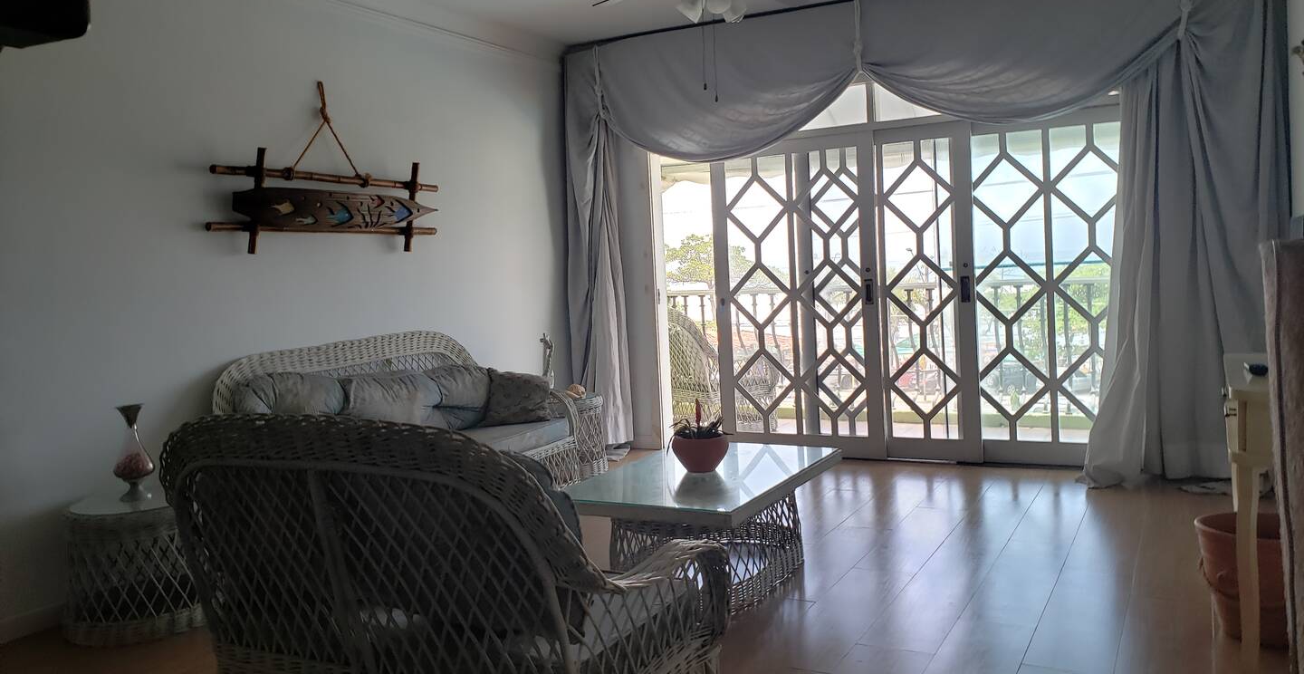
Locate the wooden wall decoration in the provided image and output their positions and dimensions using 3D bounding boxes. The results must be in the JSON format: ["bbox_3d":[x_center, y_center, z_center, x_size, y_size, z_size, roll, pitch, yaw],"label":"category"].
[{"bbox_3d":[-1.619,-0.875,5.068,0.077,0.870,1.549,-1,5,29],"label":"wooden wall decoration"}]

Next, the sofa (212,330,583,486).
[{"bbox_3d":[-1.258,0.495,4.991,0.755,0.980,2.086,-1,5,29],"label":"sofa"}]

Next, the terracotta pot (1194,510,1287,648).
[{"bbox_3d":[1.943,0.776,3.130,0.353,0.358,0.353,-1,5,29],"label":"terracotta pot"}]

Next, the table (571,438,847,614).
[{"bbox_3d":[0.216,0.762,3.990,0.800,0.440,1.171,-1,5,29],"label":"table"}]

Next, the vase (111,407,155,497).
[{"bbox_3d":[-2.115,0.461,3.980,0.166,0.384,0.166,-1,5,29],"label":"vase"}]

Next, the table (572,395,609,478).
[{"bbox_3d":[-0.585,0.629,6.247,0.589,0.461,0.589,-1,5,29],"label":"table"}]

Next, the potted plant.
[{"bbox_3d":[0.192,0.397,3.995,0.234,0.291,0.234,-3,4,0],"label":"potted plant"}]

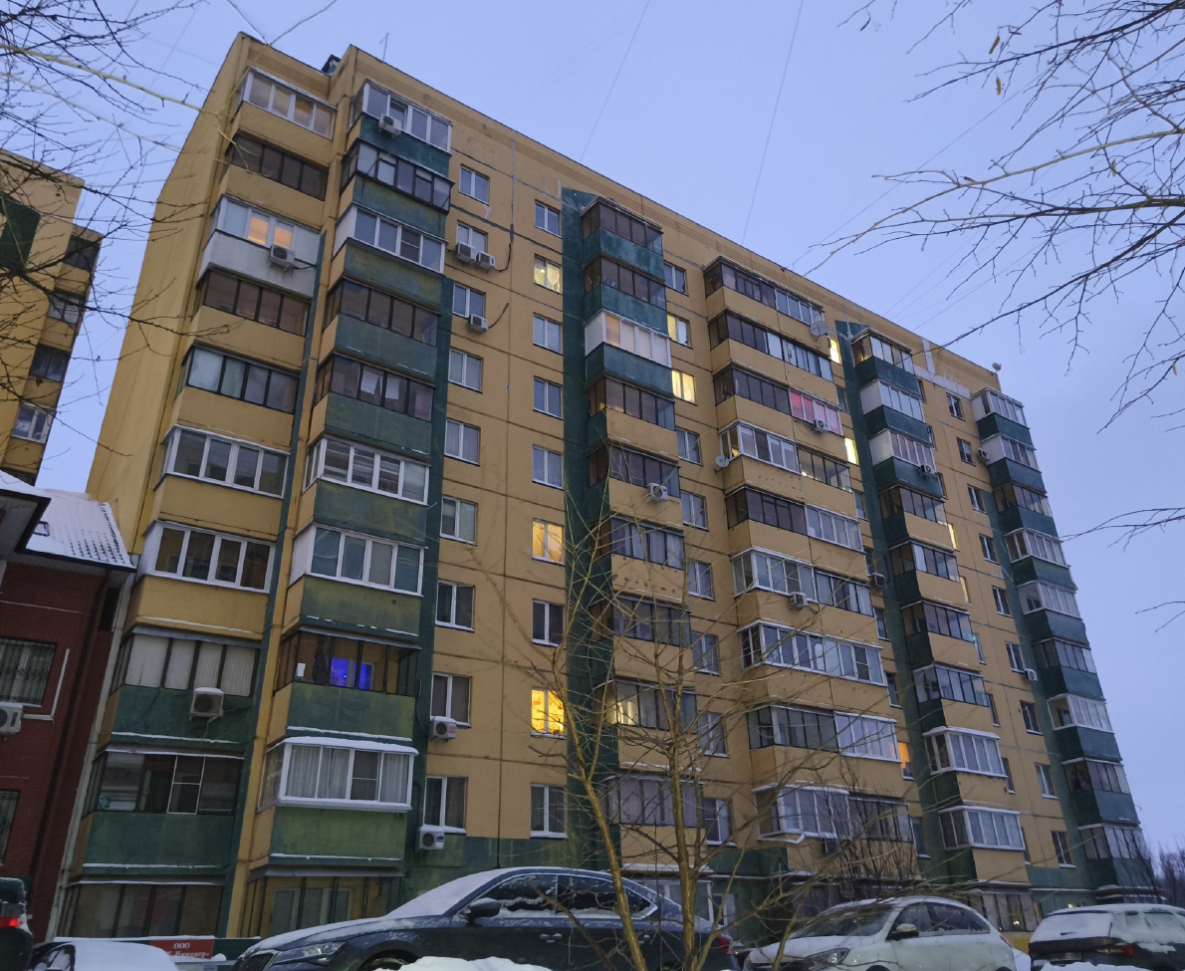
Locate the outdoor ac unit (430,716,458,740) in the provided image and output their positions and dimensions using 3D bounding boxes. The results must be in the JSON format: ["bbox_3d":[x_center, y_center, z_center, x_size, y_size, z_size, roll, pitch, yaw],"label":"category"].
[{"bbox_3d":[-4.172,6.874,24.209,0.720,0.520,0.300,16,-32,-31],"label":"outdoor ac unit"}]

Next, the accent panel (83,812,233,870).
[{"bbox_3d":[-9.808,8.095,19.479,2.935,1.164,0.202,16,-32,-31],"label":"accent panel"}]

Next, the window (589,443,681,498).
[{"bbox_3d":[1.553,-0.286,30.665,3.203,1.305,1.185,16,-32,-31],"label":"window"}]

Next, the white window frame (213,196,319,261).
[{"bbox_3d":[-10.815,-8.077,28.477,3.125,1.435,1.150,16,-31,-31],"label":"white window frame"}]

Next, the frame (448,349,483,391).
[{"bbox_3d":[-4.395,-4.003,29.913,1.242,1.394,0.153,16,-31,-31],"label":"frame"}]

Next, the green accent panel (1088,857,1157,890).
[{"bbox_3d":[23.417,17.150,38.014,3.395,1.122,1.075,17,-32,-31],"label":"green accent panel"}]

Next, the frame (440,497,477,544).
[{"bbox_3d":[-4.150,1.115,26.621,1.252,1.394,0.192,16,-32,-31],"label":"frame"}]

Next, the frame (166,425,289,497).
[{"bbox_3d":[-10.503,-0.594,24.936,3.150,1.497,0.200,16,-32,-31],"label":"frame"}]

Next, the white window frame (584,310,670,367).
[{"bbox_3d":[1.431,-5.420,33.566,3.297,1.554,1.144,16,-32,-31],"label":"white window frame"}]

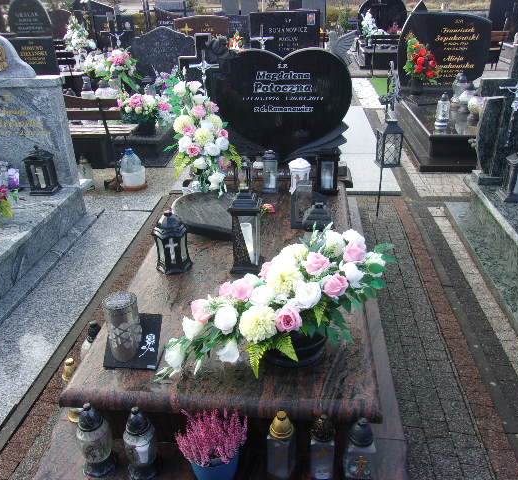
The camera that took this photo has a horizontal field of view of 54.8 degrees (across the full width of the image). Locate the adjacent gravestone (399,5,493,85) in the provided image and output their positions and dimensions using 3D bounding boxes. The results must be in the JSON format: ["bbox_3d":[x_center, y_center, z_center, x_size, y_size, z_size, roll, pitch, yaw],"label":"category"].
[{"bbox_3d":[2.087,-2.200,5.648,1.000,0.890,0.150,2,27,5],"label":"adjacent gravestone"}]

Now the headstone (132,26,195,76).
[{"bbox_3d":[-1.182,-2.310,6.190,0.820,0.640,0.110,2,27,5],"label":"headstone"}]

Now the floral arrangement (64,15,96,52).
[{"bbox_3d":[-2.732,-3.173,7.693,0.500,0.560,0.400,2,27,5],"label":"floral arrangement"}]

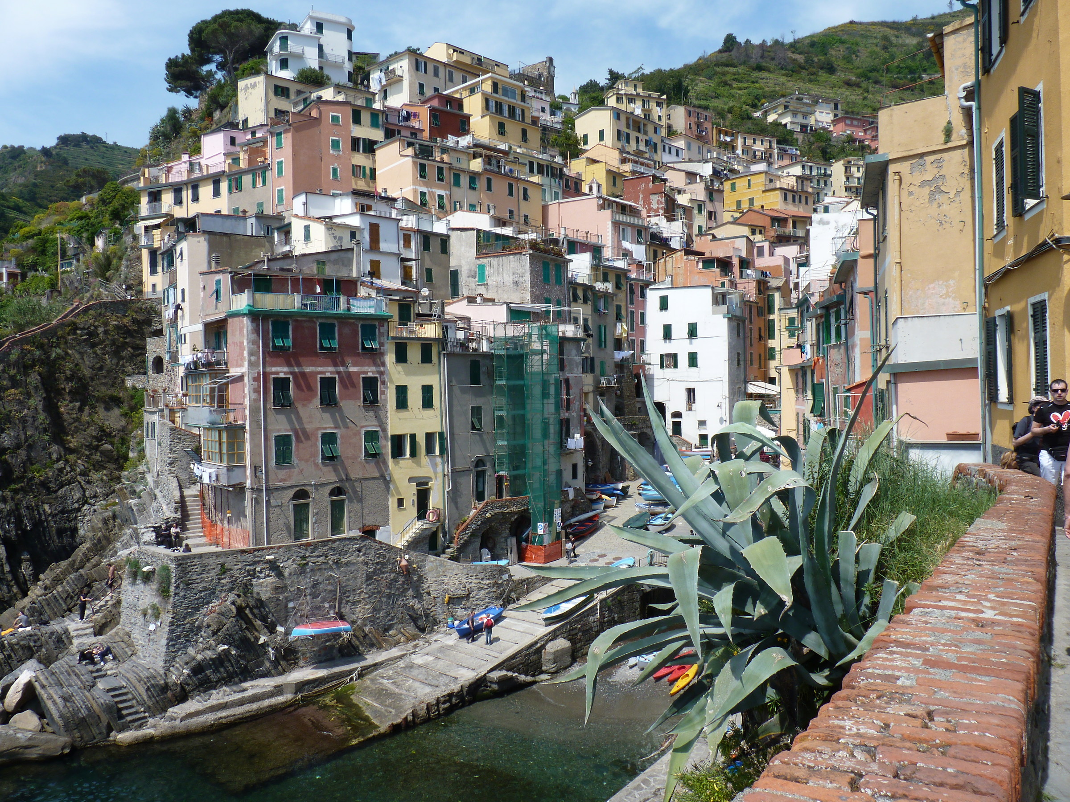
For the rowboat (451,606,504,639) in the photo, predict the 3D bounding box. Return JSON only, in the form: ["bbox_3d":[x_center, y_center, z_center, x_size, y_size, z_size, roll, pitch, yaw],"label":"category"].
[{"bbox_3d":[-3.220,12.800,48.050,1.400,0.680,3.600,-1,9,44],"label":"rowboat"}]

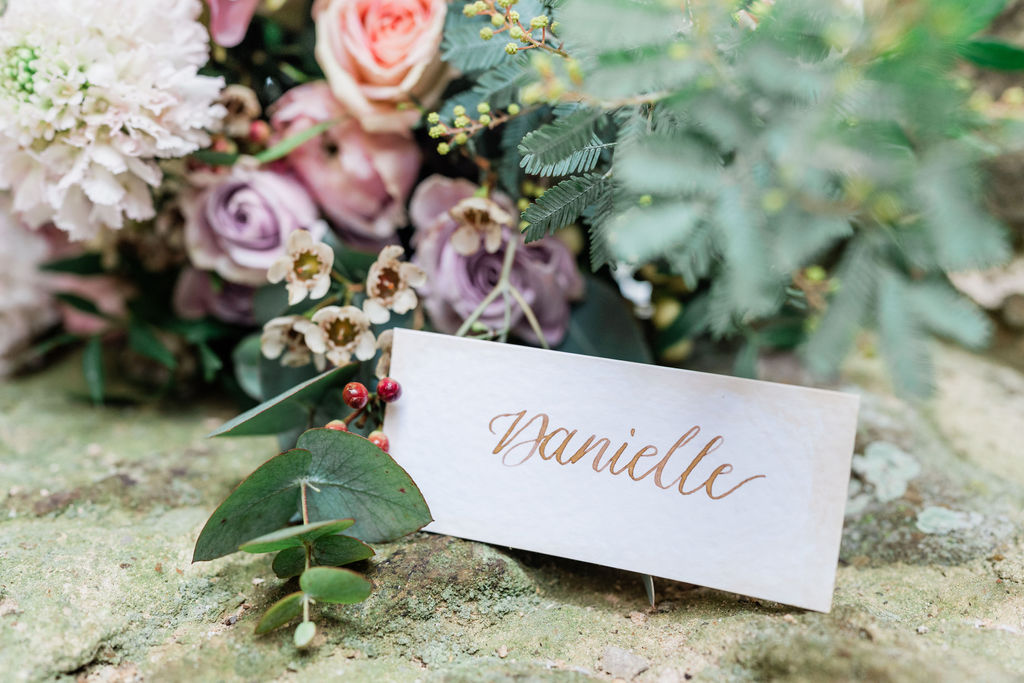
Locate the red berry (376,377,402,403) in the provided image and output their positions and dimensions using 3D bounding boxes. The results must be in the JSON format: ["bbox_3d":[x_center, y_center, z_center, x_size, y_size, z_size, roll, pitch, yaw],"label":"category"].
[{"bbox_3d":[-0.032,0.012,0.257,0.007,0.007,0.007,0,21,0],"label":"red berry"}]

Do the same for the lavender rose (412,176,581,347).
[{"bbox_3d":[-0.004,-0.025,0.305,0.053,0.052,0.046,1,19,3],"label":"lavender rose"}]

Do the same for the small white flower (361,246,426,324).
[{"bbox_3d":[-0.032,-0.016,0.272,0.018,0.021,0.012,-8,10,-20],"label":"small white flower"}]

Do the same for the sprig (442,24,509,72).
[{"bbox_3d":[-0.011,-0.090,0.307,0.022,0.006,0.014,-17,55,-14],"label":"sprig"}]

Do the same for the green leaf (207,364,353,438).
[{"bbox_3d":[-0.064,0.017,0.279,0.042,0.013,0.023,-19,12,-12],"label":"green leaf"}]

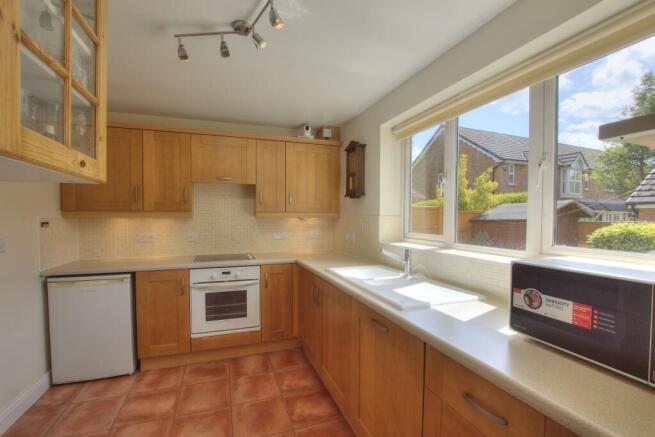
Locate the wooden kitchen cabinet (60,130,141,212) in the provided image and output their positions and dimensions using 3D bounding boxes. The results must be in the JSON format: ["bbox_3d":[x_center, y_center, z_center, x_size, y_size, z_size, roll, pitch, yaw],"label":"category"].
[{"bbox_3d":[-1.989,-0.433,2.512,0.581,0.740,0.322,0,-1,-19],"label":"wooden kitchen cabinet"}]

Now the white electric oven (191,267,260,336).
[{"bbox_3d":[-0.993,0.744,2.708,0.597,0.598,0.560,0,-1,-19],"label":"white electric oven"}]

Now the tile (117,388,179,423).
[{"bbox_3d":[-1.225,1.293,1.882,0.335,0.015,0.330,0,-1,-19],"label":"tile"}]

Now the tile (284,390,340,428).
[{"bbox_3d":[-0.111,1.303,1.893,0.335,0.015,0.348,0,-1,-19],"label":"tile"}]

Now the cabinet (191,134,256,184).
[{"bbox_3d":[-1.056,-0.570,2.843,0.596,0.459,0.322,0,-1,-19],"label":"cabinet"}]

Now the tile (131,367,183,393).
[{"bbox_3d":[-1.354,1.297,2.178,0.335,0.015,0.325,0,-1,-19],"label":"tile"}]

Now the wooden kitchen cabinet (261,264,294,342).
[{"bbox_3d":[-0.576,0.812,2.894,0.298,0.723,0.570,0,-1,-19],"label":"wooden kitchen cabinet"}]

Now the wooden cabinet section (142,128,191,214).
[{"bbox_3d":[-1.508,-0.430,2.645,0.389,0.722,0.320,0,1,-18],"label":"wooden cabinet section"}]

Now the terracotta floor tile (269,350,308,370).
[{"bbox_3d":[-0.351,1.317,2.549,0.330,0.015,0.330,0,-1,-19],"label":"terracotta floor tile"}]

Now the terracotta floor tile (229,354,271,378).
[{"bbox_3d":[-0.679,1.315,2.428,0.348,0.015,0.315,0,-1,-19],"label":"terracotta floor tile"}]

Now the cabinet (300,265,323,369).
[{"bbox_3d":[0.112,0.801,2.424,0.570,0.723,0.700,0,-1,-19],"label":"cabinet"}]

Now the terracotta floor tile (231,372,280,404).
[{"bbox_3d":[-0.564,1.309,2.112,0.347,0.015,0.347,0,-1,-19],"label":"terracotta floor tile"}]

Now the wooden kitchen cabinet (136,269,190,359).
[{"bbox_3d":[-1.463,0.802,2.557,0.391,0.717,0.570,0,-1,-19],"label":"wooden kitchen cabinet"}]

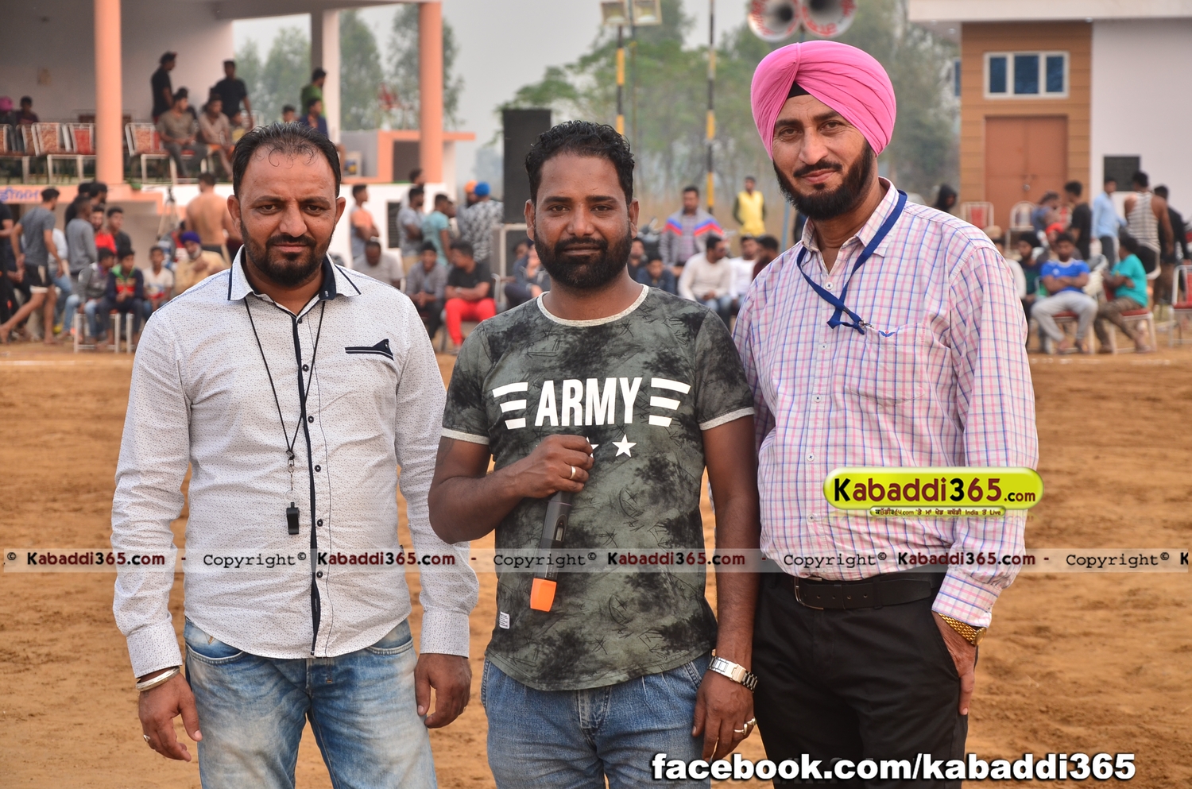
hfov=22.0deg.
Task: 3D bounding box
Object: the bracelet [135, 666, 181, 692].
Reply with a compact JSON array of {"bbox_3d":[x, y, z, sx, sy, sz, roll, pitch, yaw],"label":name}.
[{"bbox_3d":[-0.665,0.431,4.670,0.069,0.011,0.066,-20,10,0],"label":"bracelet"}]

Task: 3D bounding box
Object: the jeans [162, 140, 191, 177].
[{"bbox_3d":[-5.833,-3.306,43.100,0.420,0.540,0.550,-2,4,-30],"label":"jeans"}]

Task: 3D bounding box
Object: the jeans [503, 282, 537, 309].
[{"bbox_3d":[-0.745,-0.961,33.000,0.450,0.500,0.520,2,4,30],"label":"jeans"}]

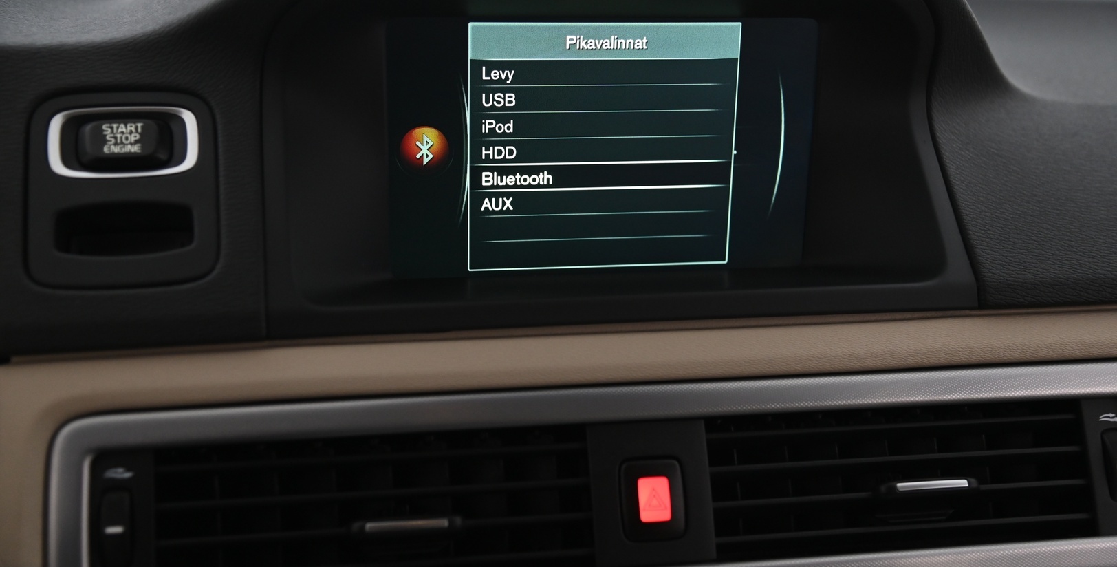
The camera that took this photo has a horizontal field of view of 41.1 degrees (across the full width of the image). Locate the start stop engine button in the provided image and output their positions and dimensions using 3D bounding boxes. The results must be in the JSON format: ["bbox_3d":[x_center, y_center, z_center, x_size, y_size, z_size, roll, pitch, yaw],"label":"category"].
[{"bbox_3d":[-0.140,-0.045,0.481,0.030,0.007,0.017,-3,64,-12],"label":"start stop engine button"}]

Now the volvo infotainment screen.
[{"bbox_3d":[0.016,-0.049,0.531,0.153,0.092,0.012,-2,18,-10],"label":"volvo infotainment screen"}]

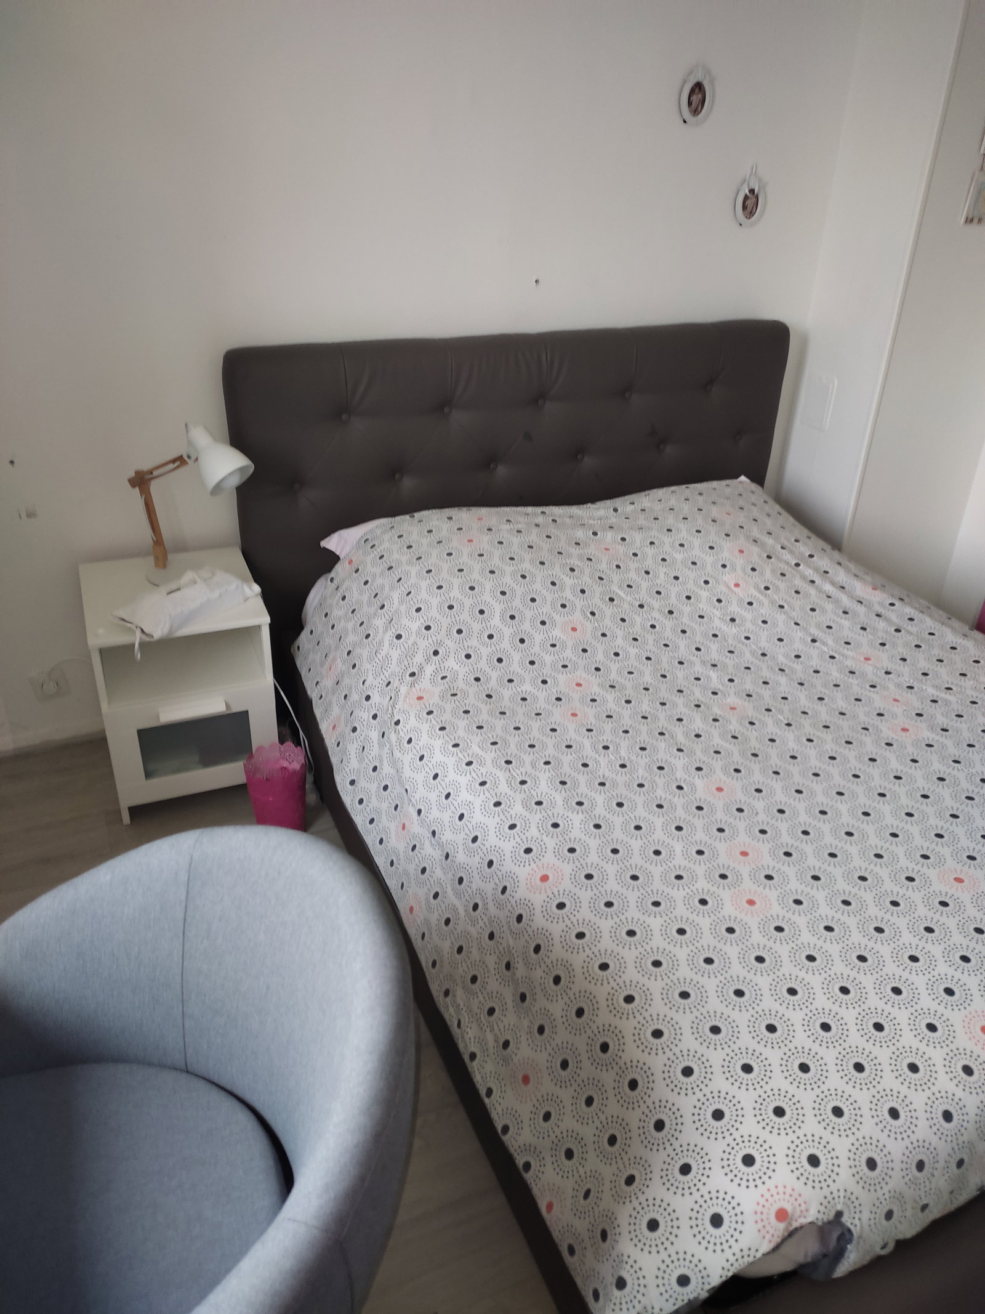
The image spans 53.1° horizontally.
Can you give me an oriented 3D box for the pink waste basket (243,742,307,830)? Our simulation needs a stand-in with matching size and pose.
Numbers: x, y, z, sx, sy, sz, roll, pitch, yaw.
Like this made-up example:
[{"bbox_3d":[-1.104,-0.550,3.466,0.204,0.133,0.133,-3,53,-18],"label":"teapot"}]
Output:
[{"bbox_3d":[-0.517,0.340,2.390,0.147,0.220,0.147,-11,32,-21],"label":"pink waste basket"}]

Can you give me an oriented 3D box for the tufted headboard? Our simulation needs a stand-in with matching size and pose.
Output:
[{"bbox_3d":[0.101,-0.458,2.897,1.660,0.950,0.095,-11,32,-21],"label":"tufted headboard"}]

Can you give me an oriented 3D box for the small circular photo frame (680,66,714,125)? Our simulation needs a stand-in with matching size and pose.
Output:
[{"bbox_3d":[0.535,-1.462,2.576,0.104,0.132,0.018,-11,32,-21],"label":"small circular photo frame"}]

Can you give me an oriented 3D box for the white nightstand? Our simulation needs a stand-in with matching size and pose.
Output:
[{"bbox_3d":[-0.794,0.065,2.536,0.390,0.530,0.410,-10,32,-20],"label":"white nightstand"}]

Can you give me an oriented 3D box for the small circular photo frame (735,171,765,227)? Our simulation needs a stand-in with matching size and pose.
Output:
[{"bbox_3d":[0.730,-1.285,2.781,0.101,0.138,0.018,-11,32,-21],"label":"small circular photo frame"}]

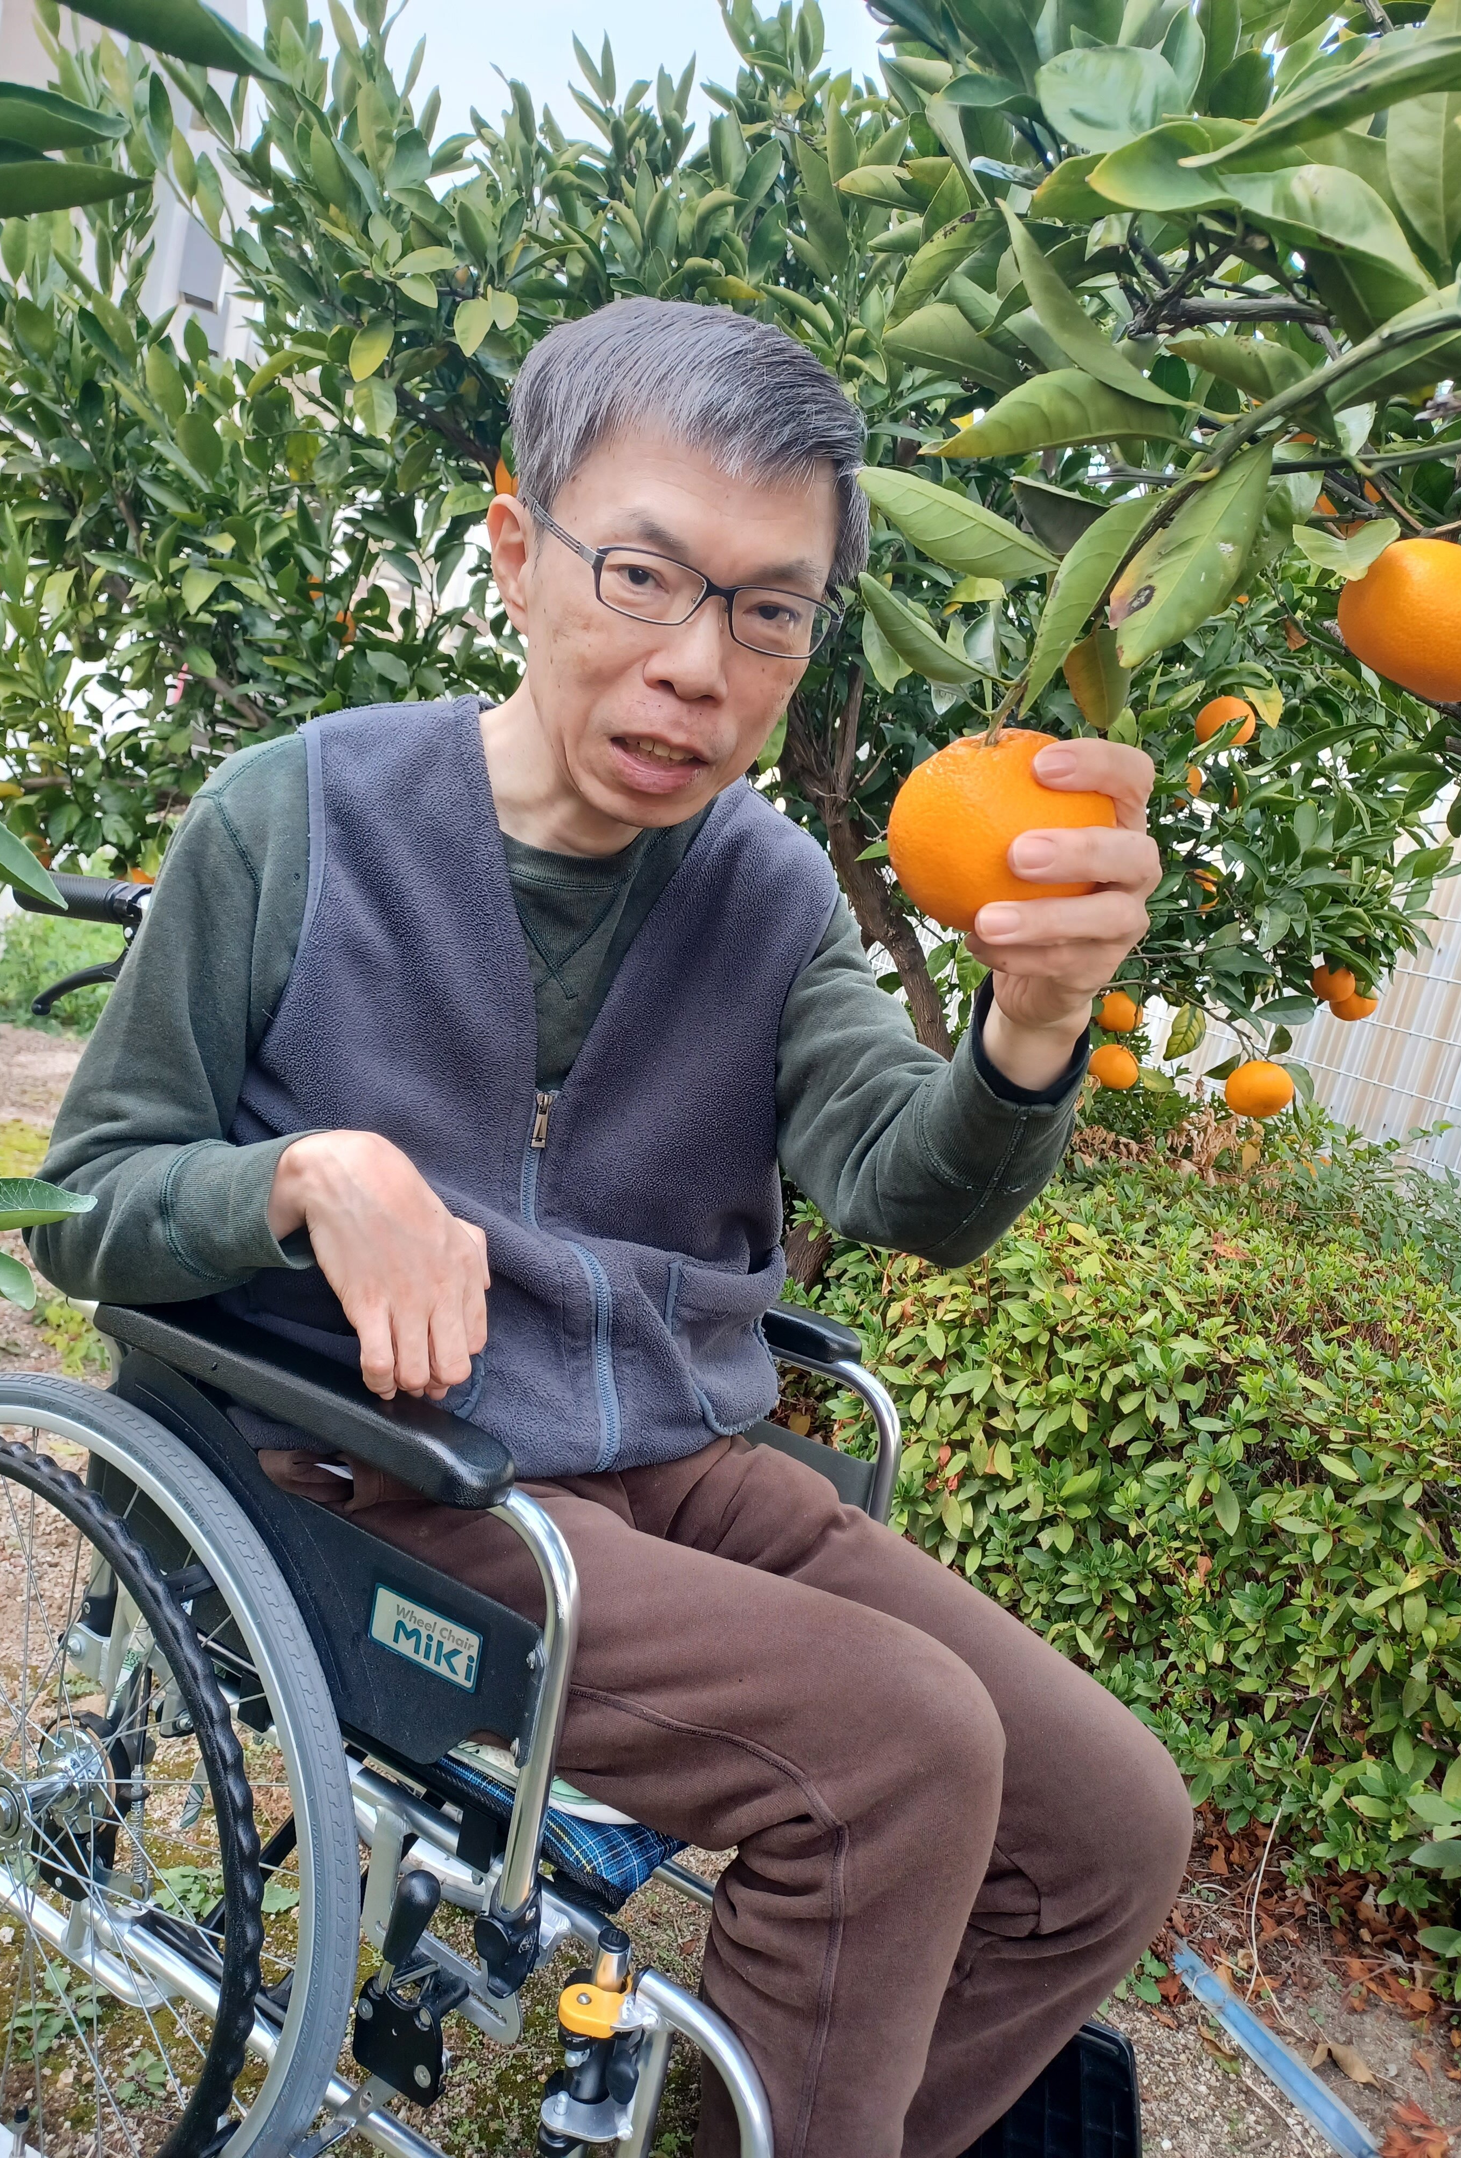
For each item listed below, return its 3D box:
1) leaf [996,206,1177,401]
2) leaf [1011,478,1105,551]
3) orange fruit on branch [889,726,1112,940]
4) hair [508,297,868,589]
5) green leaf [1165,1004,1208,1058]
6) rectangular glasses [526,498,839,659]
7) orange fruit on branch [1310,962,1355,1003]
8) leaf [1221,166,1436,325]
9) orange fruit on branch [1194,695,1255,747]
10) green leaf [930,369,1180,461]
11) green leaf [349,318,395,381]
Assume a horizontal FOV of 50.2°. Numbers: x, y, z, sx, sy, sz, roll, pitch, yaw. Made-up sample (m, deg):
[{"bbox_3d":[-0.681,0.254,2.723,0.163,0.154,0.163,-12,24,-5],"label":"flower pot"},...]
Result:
[{"bbox_3d":[0.115,-0.248,0.500,0.085,0.026,0.030,49,-4,0],"label":"leaf"},{"bbox_3d":[0.126,-0.208,0.580,0.062,0.042,0.035,13,11,0],"label":"leaf"},{"bbox_3d":[0.093,-0.085,0.535,0.077,0.067,0.077,8,14,0],"label":"orange fruit on branch"},{"bbox_3d":[-0.028,-0.312,0.790,0.180,0.165,0.195,7,23,-26],"label":"hair"},{"bbox_3d":[0.438,-0.047,1.500,0.036,0.056,0.022,26,6,8],"label":"green leaf"},{"bbox_3d":[-0.030,-0.262,0.810,0.142,0.047,0.135,7,27,-26],"label":"rectangular glasses"},{"bbox_3d":[0.967,-0.155,2.500,0.070,0.062,0.070,13,11,0],"label":"orange fruit on branch"},{"bbox_3d":[0.199,-0.279,0.520,0.075,0.045,0.040,13,11,0],"label":"leaf"},{"bbox_3d":[0.533,-0.384,1.680,0.066,0.058,0.066,13,14,15],"label":"orange fruit on branch"},{"bbox_3d":[0.110,-0.226,0.530,0.084,0.034,0.038,13,11,0],"label":"green leaf"},{"bbox_3d":[-0.369,-0.749,1.600,0.042,0.070,0.022,24,6,-13],"label":"green leaf"}]

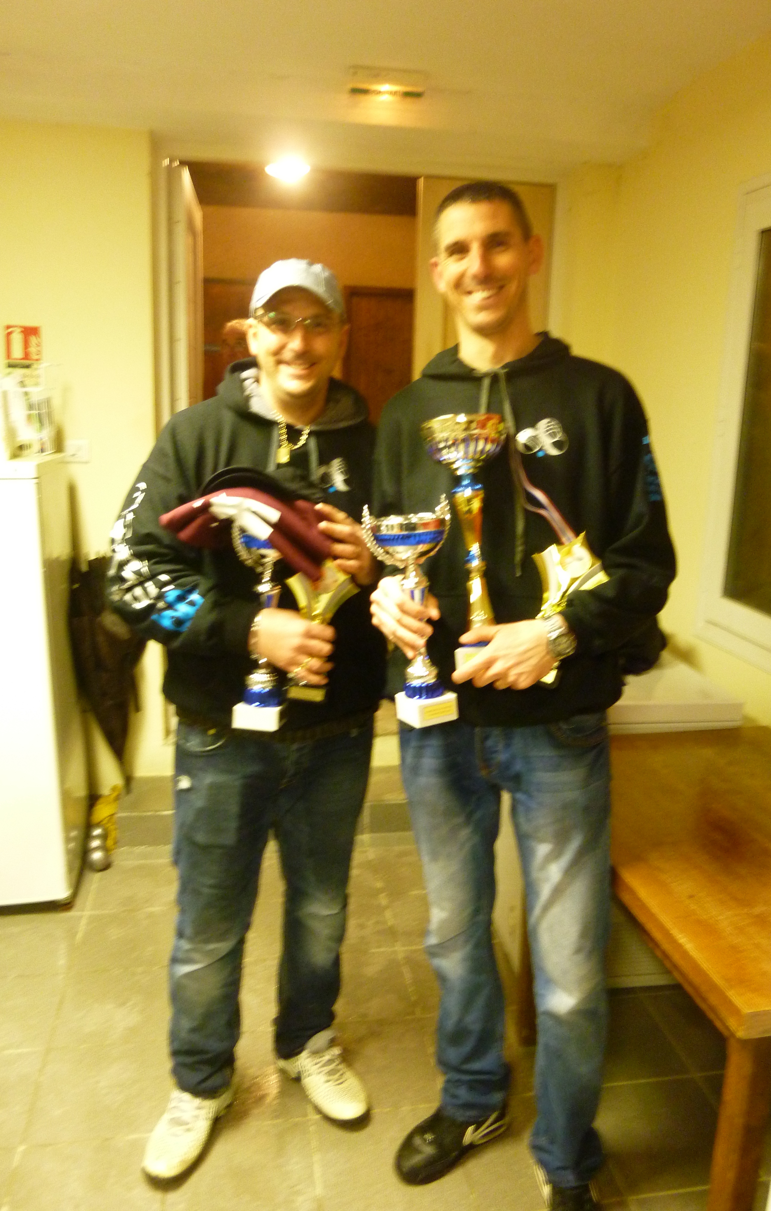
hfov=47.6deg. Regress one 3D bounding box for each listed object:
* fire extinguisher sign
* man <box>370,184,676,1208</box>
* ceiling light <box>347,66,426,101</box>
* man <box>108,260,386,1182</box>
[{"bbox_3d":[-1.234,-0.883,2.975,0.120,0.125,0.010,-1,12,-10],"label":"fire extinguisher sign"},{"bbox_3d":[0.230,0.252,1.579,0.540,1.860,0.430,5,13,19],"label":"man"},{"bbox_3d":[-0.007,-1.426,2.399,0.215,0.060,0.110,-1,12,-10],"label":"ceiling light"},{"bbox_3d":[-0.260,0.253,1.743,0.550,1.770,0.420,-3,13,-19],"label":"man"}]

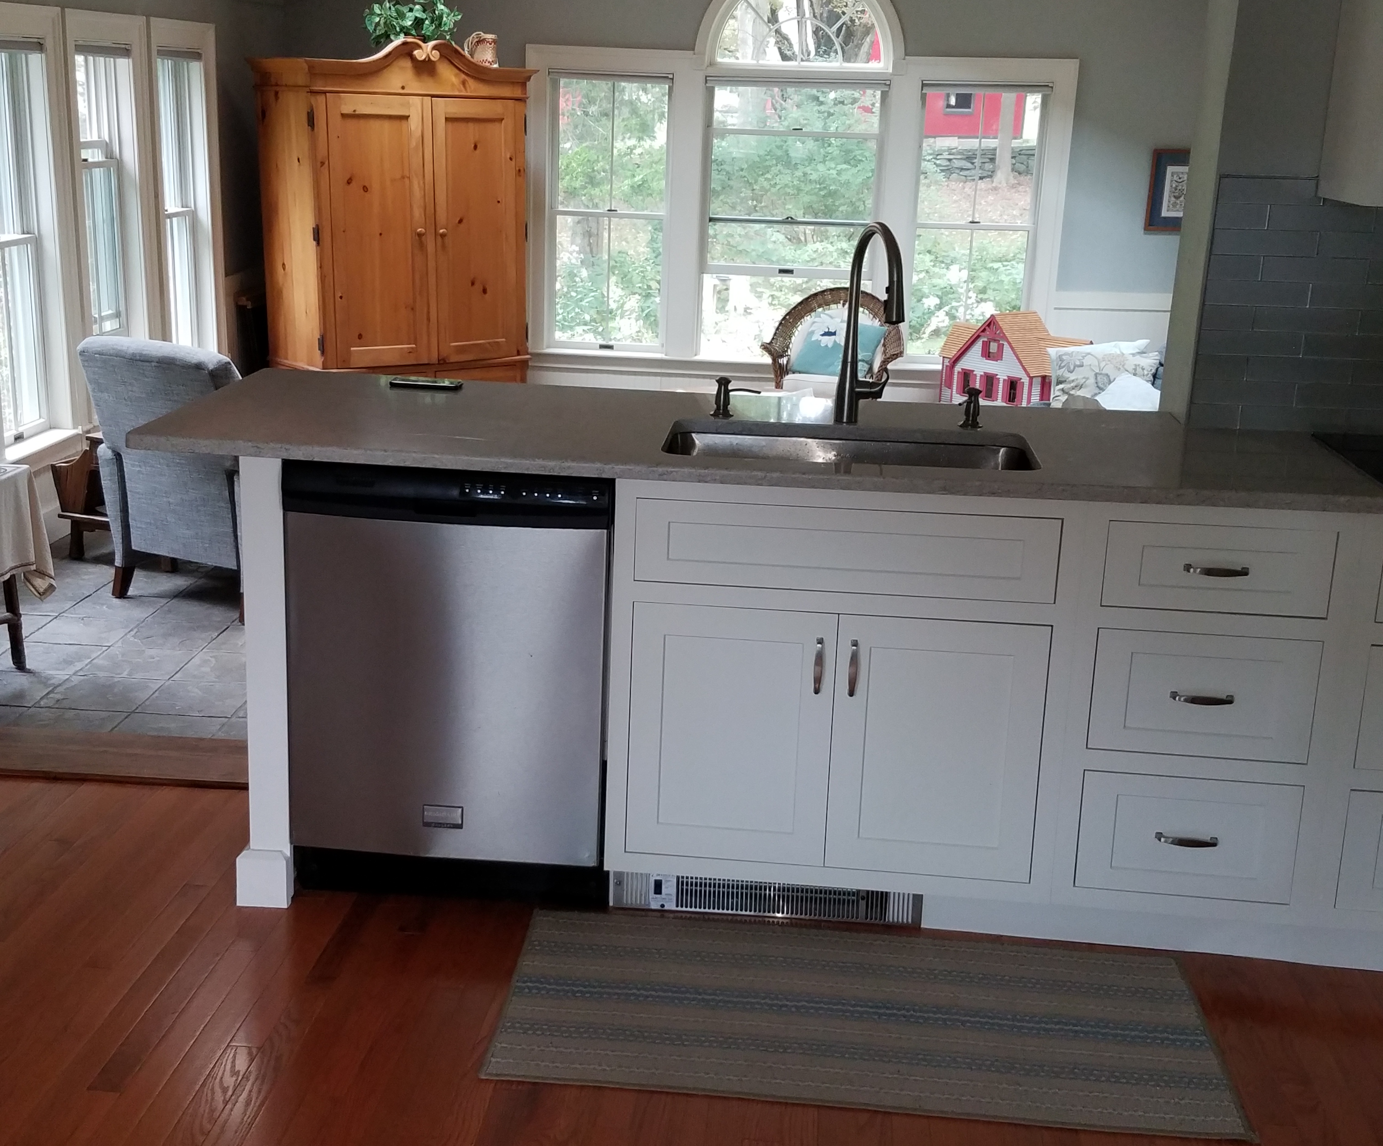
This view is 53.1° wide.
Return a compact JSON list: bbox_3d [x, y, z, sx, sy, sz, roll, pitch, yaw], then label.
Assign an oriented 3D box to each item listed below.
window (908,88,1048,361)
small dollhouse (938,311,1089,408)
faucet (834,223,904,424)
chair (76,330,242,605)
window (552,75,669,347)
[{"bbox_3d":[1.511,-1.848,7.345,0.665,1.375,0.100,2,16,2],"label":"window"},{"bbox_3d":[1.339,-0.886,5.736,0.430,0.399,0.680,-12,22,-40],"label":"small dollhouse"},{"bbox_3d":[0.370,-0.477,2.714,0.100,0.400,0.215,-3,17,-17],"label":"faucet"},{"bbox_3d":[-1.638,-0.373,5.003,0.680,0.951,0.780,9,18,24],"label":"chair"},{"bbox_3d":[-0.443,-1.910,7.404,0.635,1.405,0.100,2,16,2],"label":"window"}]

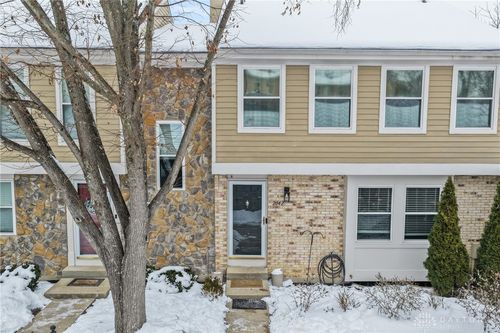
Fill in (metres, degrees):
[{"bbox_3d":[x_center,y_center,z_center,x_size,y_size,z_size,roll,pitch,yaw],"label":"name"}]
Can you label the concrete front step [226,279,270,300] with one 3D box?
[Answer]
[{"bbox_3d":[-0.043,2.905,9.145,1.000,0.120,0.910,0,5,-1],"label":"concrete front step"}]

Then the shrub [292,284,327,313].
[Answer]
[{"bbox_3d":[1.282,2.838,8.342,0.670,0.480,0.550,0,5,-1],"label":"shrub"}]

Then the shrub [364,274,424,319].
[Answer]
[{"bbox_3d":[3.037,2.750,8.188,1.120,0.700,0.850,0,5,-1],"label":"shrub"}]

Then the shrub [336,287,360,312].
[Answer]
[{"bbox_3d":[2.117,2.853,8.328,0.470,0.460,0.420,0,5,-1],"label":"shrub"}]

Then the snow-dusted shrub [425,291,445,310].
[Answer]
[{"bbox_3d":[4.017,2.901,8.444,0.390,0.360,0.350,0,5,-1],"label":"snow-dusted shrub"}]

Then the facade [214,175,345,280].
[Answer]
[{"bbox_3d":[0.765,1.580,10.037,3.300,2.760,0.200,0,5,-1],"label":"facade"}]

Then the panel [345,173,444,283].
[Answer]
[{"bbox_3d":[3.738,1.569,9.817,2.640,2.710,0.200,0,5,-1],"label":"panel"}]

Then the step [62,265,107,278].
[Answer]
[{"bbox_3d":[-4.027,2.677,9.831,1.250,0.165,0.320,0,5,-1],"label":"step"}]

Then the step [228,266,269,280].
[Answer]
[{"bbox_3d":[-0.056,2.698,9.813,1.000,0.170,0.460,0,5,-1],"label":"step"}]

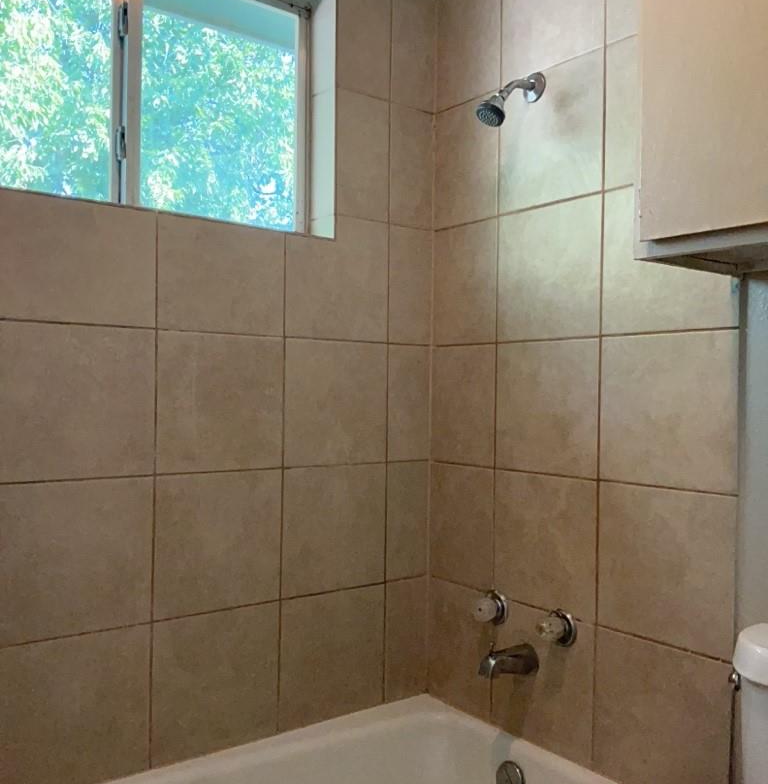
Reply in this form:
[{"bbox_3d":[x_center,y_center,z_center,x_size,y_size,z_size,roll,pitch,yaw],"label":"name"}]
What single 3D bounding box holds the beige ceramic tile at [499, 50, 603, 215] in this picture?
[{"bbox_3d":[0.378,-0.577,1.813,0.020,0.305,0.299,1,0,-38],"label":"beige ceramic tile"}]

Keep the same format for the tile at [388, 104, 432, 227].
[{"bbox_3d":[0.071,-0.581,2.078,0.144,0.305,0.020,1,0,-38],"label":"tile"}]

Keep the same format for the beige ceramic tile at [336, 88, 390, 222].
[{"bbox_3d":[-0.052,-0.590,2.005,0.165,0.308,0.010,1,0,-37],"label":"beige ceramic tile"}]

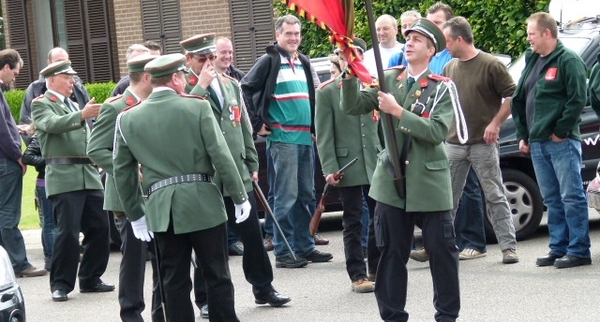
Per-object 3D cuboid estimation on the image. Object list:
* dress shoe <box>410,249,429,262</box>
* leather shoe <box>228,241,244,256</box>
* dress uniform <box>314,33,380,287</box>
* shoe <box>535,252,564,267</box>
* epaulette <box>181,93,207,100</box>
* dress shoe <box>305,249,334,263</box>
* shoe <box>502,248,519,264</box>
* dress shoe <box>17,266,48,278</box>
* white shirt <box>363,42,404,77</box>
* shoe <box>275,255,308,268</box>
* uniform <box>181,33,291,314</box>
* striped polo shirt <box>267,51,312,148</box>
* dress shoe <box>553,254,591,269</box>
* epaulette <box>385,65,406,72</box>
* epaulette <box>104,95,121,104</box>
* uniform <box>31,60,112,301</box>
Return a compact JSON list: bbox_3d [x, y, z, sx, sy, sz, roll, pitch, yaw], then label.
[{"bbox_3d":[0.887,0.667,16.738,0.110,0.115,0.300,-4,5,8],"label":"dress shoe"},{"bbox_3d":[-0.492,0.689,17.859,0.295,0.110,0.110,-1,6,40],"label":"leather shoe"},{"bbox_3d":[0.386,0.005,15.686,0.560,1.740,0.400,-7,5,-25],"label":"dress uniform"},{"bbox_3d":[1.815,0.678,16.173,0.300,0.110,0.110,-8,5,-32],"label":"shoe"},{"bbox_3d":[-0.609,-0.369,12.880,0.145,0.030,0.060,15,11,20],"label":"epaulette"},{"bbox_3d":[0.120,0.703,17.024,0.290,0.110,0.110,-3,5,18],"label":"dress shoe"},{"bbox_3d":[1.516,0.670,16.294,0.110,0.115,0.295,-6,5,-8],"label":"shoe"},{"bbox_3d":[-2.174,0.870,18.135,0.290,0.110,0.110,-5,4,0],"label":"dress shoe"},{"bbox_3d":[0.711,-0.585,17.700,0.520,0.700,0.280,-4,4,12],"label":"white shirt"},{"bbox_3d":[-0.065,0.734,16.833,0.290,0.110,0.110,-2,5,30],"label":"shoe"},{"bbox_3d":[-0.446,0.077,14.882,0.560,1.860,0.460,-8,5,-33],"label":"uniform"},{"bbox_3d":[-0.075,-0.460,16.850,0.500,0.720,0.320,-7,5,-25],"label":"striped polo shirt"},{"bbox_3d":[1.916,0.681,15.820,0.285,0.110,0.110,-7,5,-22],"label":"dress shoe"},{"bbox_3d":[0.547,-0.530,12.900,0.140,0.030,0.060,-14,9,20],"label":"epaulette"},{"bbox_3d":[-1.179,-0.389,14.250,0.060,0.030,0.140,-1,22,40],"label":"epaulette"},{"bbox_3d":[-1.660,0.143,16.550,0.550,1.750,0.540,0,6,45],"label":"uniform"}]

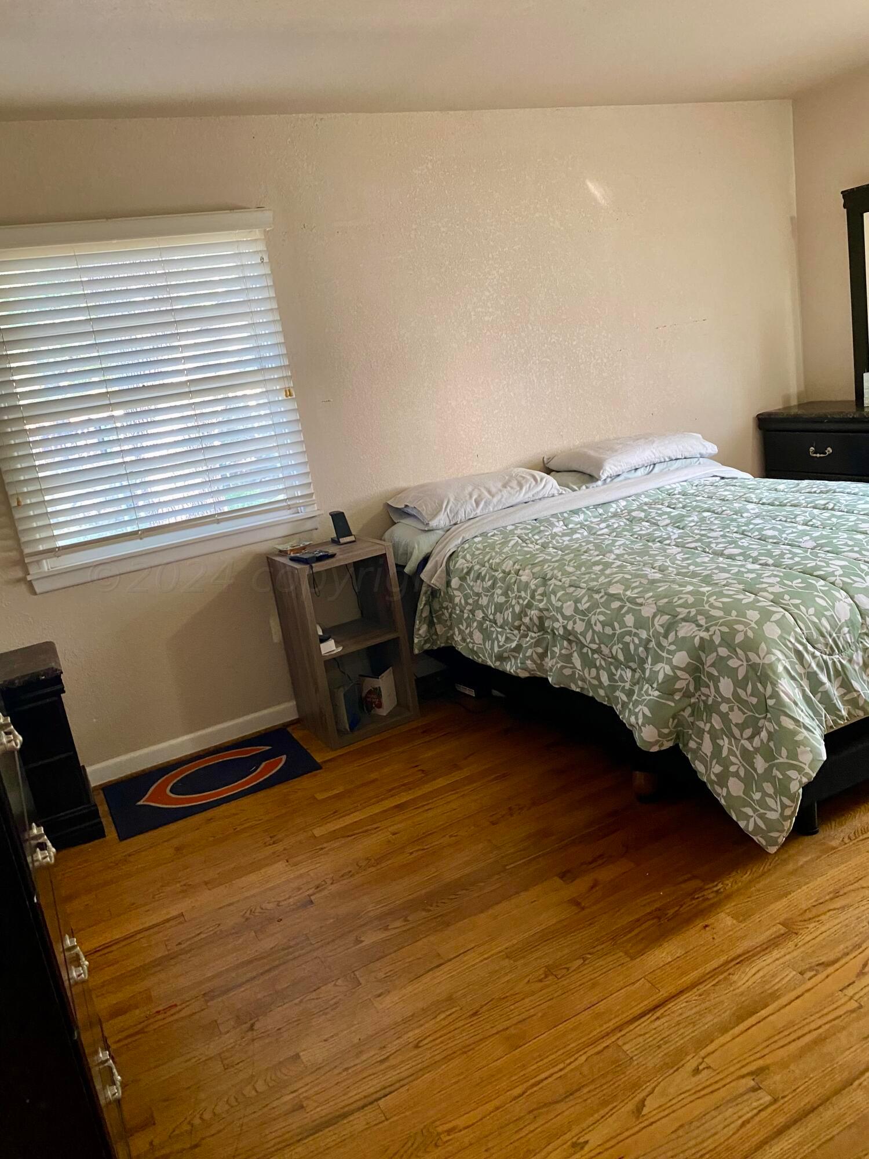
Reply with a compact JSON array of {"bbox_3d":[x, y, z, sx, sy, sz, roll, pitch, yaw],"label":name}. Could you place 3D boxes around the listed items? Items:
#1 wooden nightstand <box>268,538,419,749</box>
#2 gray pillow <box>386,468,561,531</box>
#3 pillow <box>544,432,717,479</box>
[{"bbox_3d":[-0.381,0.239,3.660,0.402,0.748,0.396,-16,16,-26],"label":"wooden nightstand"},{"bbox_3d":[0.175,-0.368,3.772,0.690,0.135,0.460,-16,19,-25],"label":"gray pillow"},{"bbox_3d":[0.951,-0.604,4.162,0.710,0.130,0.460,-16,18,-25],"label":"pillow"}]

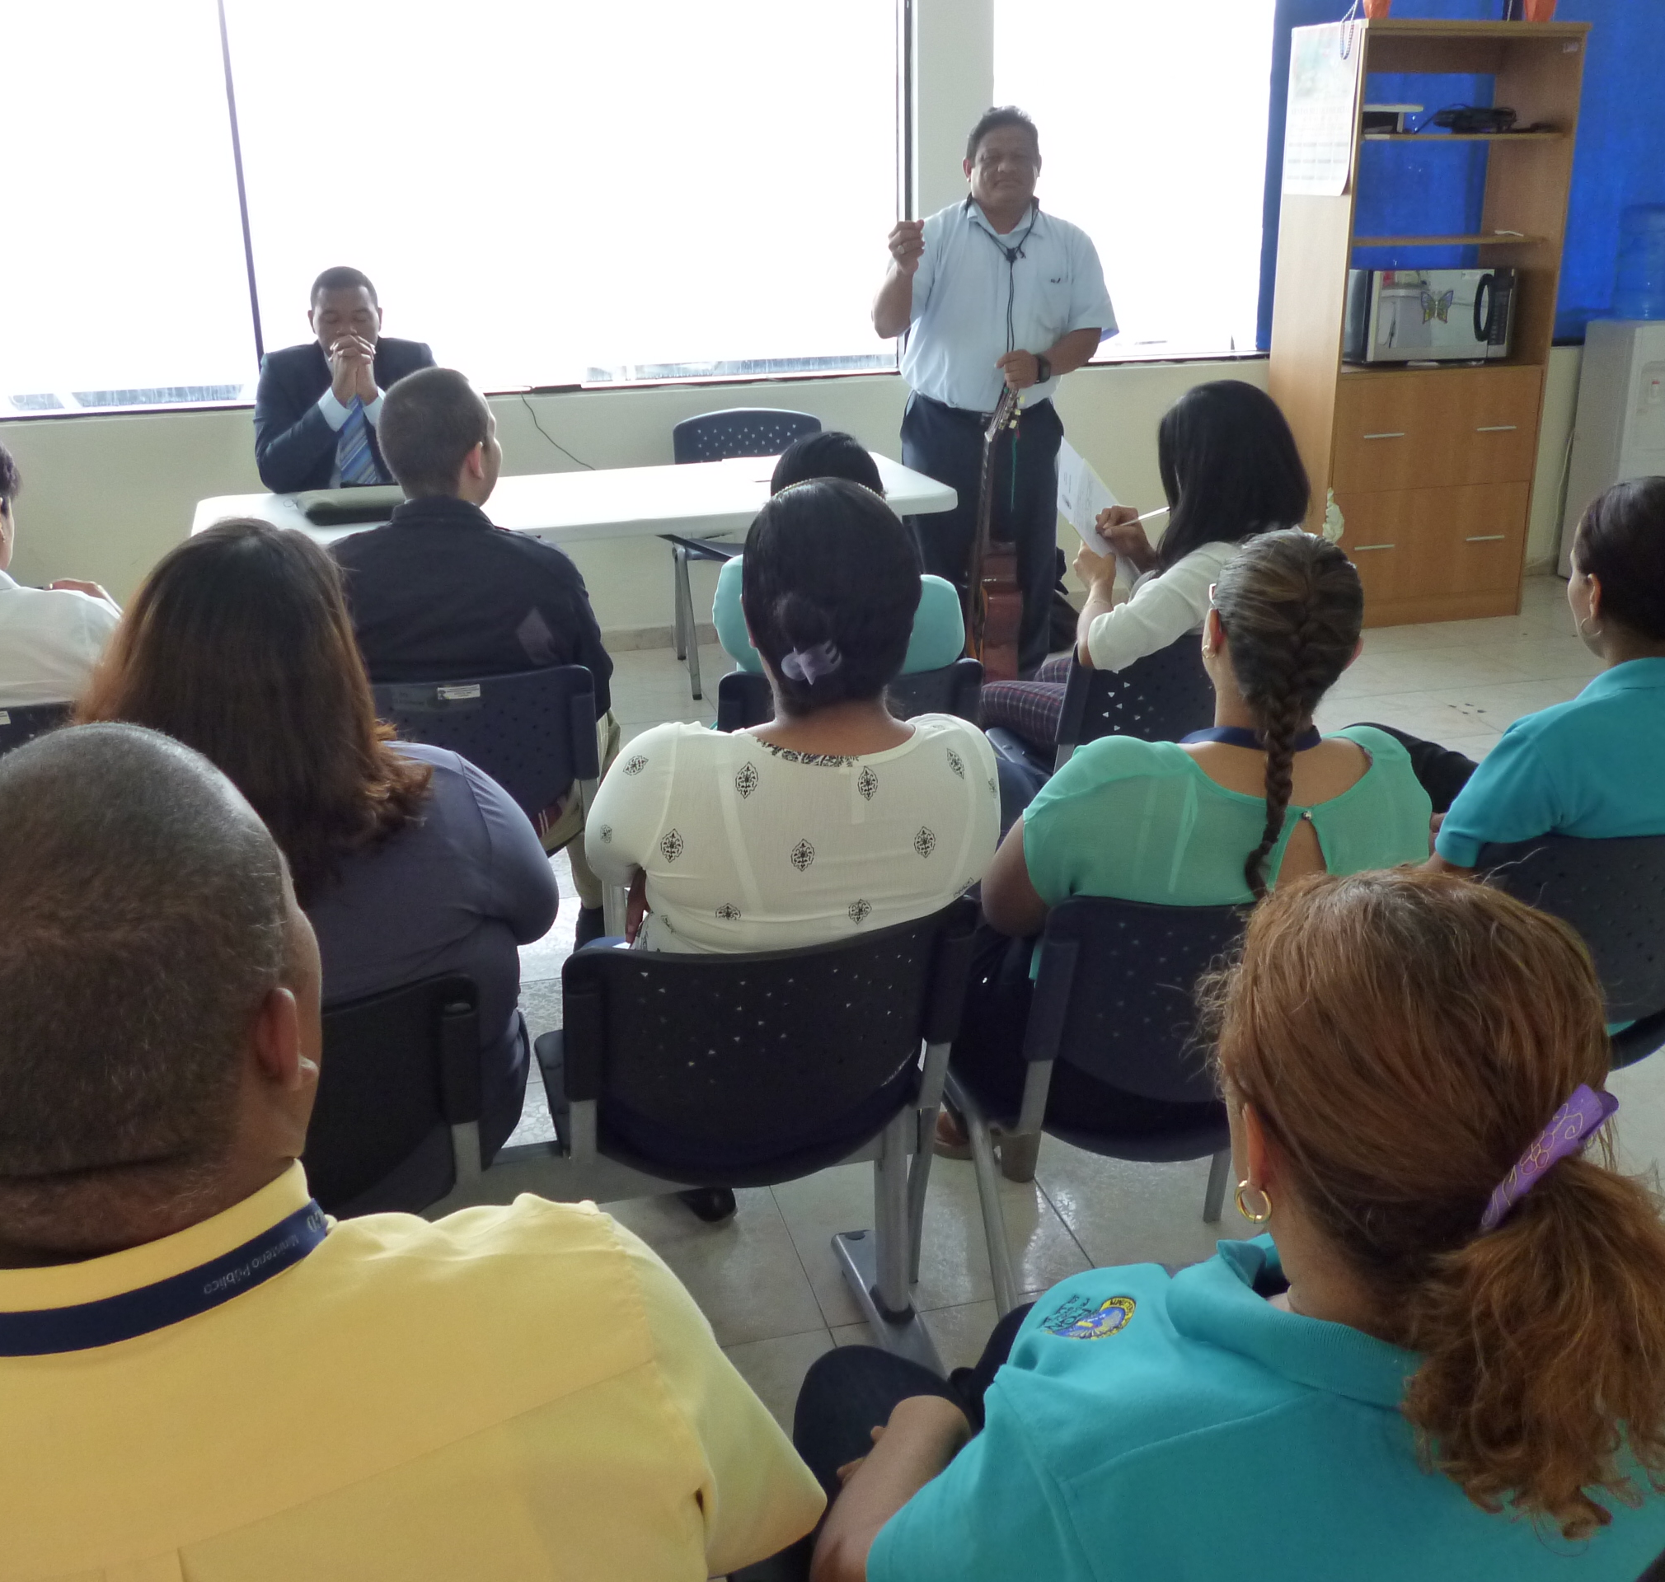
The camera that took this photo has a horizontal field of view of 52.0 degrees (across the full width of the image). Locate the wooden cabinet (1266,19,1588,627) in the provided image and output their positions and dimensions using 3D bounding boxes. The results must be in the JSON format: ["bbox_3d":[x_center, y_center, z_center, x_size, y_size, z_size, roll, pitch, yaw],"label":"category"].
[{"bbox_3d":[1.942,-1.530,5.731,0.806,1.890,0.410,-7,21,-15],"label":"wooden cabinet"}]

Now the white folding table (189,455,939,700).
[{"bbox_3d":[-0.636,-0.391,4.383,1.800,0.735,0.765,-7,21,-16],"label":"white folding table"}]

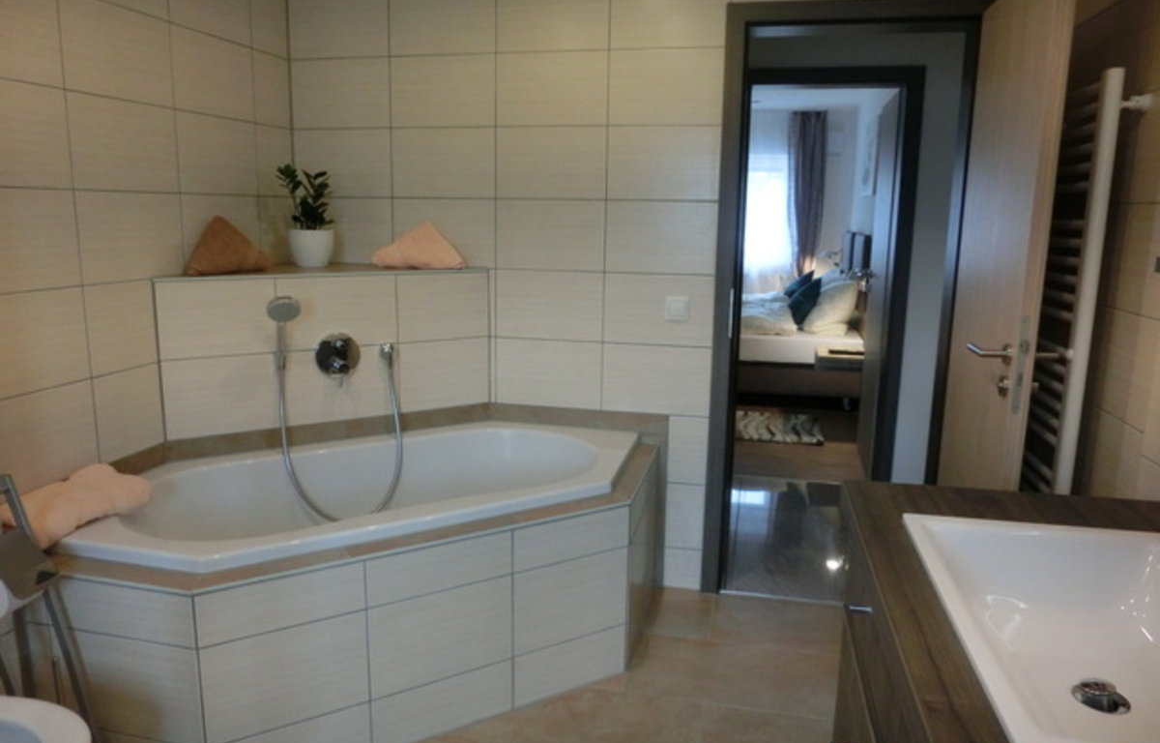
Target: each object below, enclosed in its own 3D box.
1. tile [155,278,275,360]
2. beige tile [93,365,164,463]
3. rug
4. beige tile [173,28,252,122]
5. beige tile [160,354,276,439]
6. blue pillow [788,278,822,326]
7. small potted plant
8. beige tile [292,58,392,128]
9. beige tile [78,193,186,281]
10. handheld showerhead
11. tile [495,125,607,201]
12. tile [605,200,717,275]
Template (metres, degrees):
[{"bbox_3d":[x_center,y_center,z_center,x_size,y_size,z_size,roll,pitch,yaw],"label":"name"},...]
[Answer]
[{"bbox_3d":[-1.123,-0.166,2.498,0.349,0.243,0.014,-6,13,-31],"label":"tile"},{"bbox_3d":[-1.302,0.117,2.323,0.014,0.250,0.257,3,11,13],"label":"beige tile"},{"bbox_3d":[0.957,0.333,5.444,1.300,0.030,0.770,3,11,12],"label":"rug"},{"bbox_3d":[-1.178,-0.949,2.589,0.014,0.250,0.403,3,11,13],"label":"beige tile"},{"bbox_3d":[-1.128,0.077,2.545,0.349,0.250,0.014,-6,13,-31],"label":"beige tile"},{"bbox_3d":[1.762,-0.537,6.309,0.140,0.400,0.400,26,11,-2],"label":"blue pillow"},{"bbox_3d":[-0.987,-0.564,2.896,0.205,0.375,0.190,-3,12,-18],"label":"small potted plant"},{"bbox_3d":[-0.886,-1.029,2.994,0.402,0.249,0.012,4,12,13],"label":"beige tile"},{"bbox_3d":[-1.277,-0.386,2.299,0.012,0.250,0.400,3,11,12],"label":"beige tile"},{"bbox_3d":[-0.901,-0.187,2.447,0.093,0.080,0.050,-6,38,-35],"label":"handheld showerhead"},{"bbox_3d":[-0.104,-0.733,2.868,0.402,0.249,0.012,4,12,13],"label":"tile"},{"bbox_3d":[0.282,-0.462,2.808,0.390,0.250,0.015,3,11,11],"label":"tile"}]

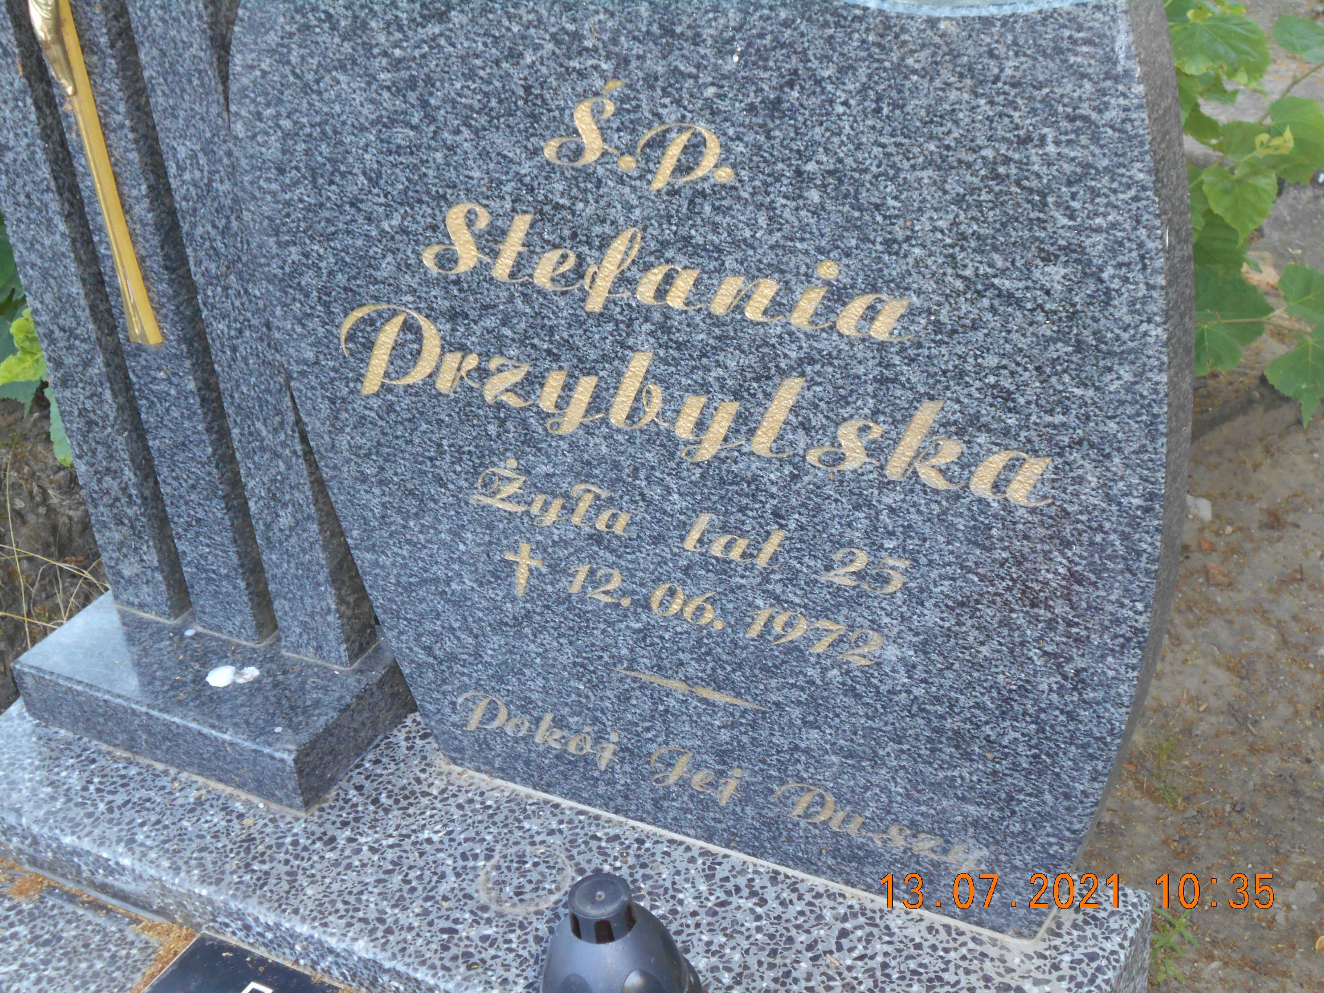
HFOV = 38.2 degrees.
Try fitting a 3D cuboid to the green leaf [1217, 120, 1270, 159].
[{"bbox_3d":[0.456,-0.280,1.500,0.046,0.022,0.040,3,31,16],"label":"green leaf"}]

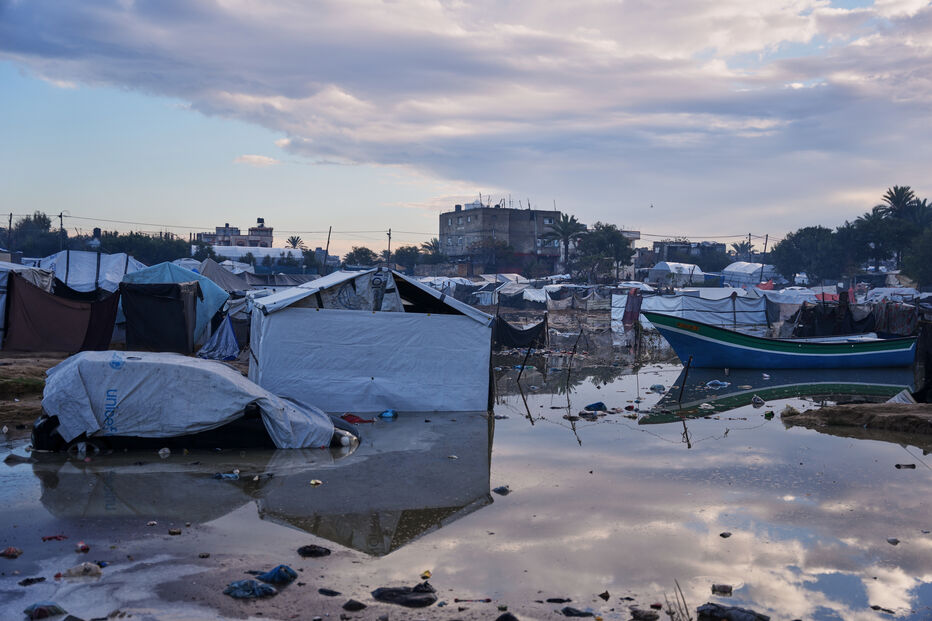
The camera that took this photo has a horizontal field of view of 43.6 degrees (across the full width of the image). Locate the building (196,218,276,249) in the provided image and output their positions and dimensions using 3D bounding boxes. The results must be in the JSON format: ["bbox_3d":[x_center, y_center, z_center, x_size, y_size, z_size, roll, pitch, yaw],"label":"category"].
[{"bbox_3d":[-56.900,-14.927,286.756,18.500,14.500,14.000,0,1,-6],"label":"building"}]

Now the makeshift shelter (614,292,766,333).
[{"bbox_3d":[13.300,-0.104,69.512,9.300,1.800,3.000,0,1,14],"label":"makeshift shelter"}]

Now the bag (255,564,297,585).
[{"bbox_3d":[-1.400,1.928,8.621,0.310,0.115,0.200,0,1,0],"label":"bag"}]

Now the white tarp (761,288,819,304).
[{"bbox_3d":[17.082,-0.810,61.500,2.750,0.850,2.600,1,1,0],"label":"white tarp"}]

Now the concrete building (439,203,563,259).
[{"bbox_3d":[4.700,-8.516,165.861,13.000,12.000,14.500,-1,1,-28],"label":"concrete building"}]

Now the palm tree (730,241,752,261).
[{"bbox_3d":[45.106,-8.849,190.000,3.900,5.200,3.900,1,1,0],"label":"palm tree"}]

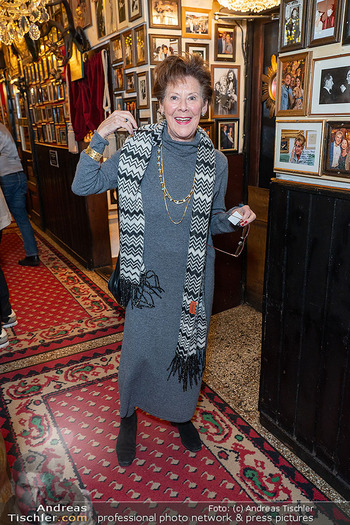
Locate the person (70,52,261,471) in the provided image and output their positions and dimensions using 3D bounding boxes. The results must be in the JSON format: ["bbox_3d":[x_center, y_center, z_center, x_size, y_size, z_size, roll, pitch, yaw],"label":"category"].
[{"bbox_3d":[-0.048,0.077,1.709,0.680,1.650,0.410,-2,18,0],"label":"person"}]

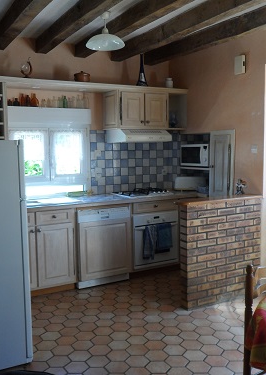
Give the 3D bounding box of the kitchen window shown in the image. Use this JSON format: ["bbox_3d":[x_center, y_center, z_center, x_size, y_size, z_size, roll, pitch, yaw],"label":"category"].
[{"bbox_3d":[-0.951,-0.312,4.596,0.975,0.820,0.120,-3,6,-28],"label":"kitchen window"}]

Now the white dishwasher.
[{"bbox_3d":[-0.437,0.606,4.610,0.598,0.838,0.585,-3,6,-28],"label":"white dishwasher"}]

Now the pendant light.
[{"bbox_3d":[-0.236,-1.382,3.528,0.343,0.283,0.343,0,6,0],"label":"pendant light"}]

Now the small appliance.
[{"bbox_3d":[0.877,-0.406,5.006,0.367,0.265,0.500,-4,6,-32],"label":"small appliance"}]

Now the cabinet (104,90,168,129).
[{"bbox_3d":[0.026,-0.902,4.843,0.653,0.428,0.449,-4,6,-28],"label":"cabinet"}]

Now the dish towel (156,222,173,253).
[{"bbox_3d":[0.365,0.561,4.658,0.215,0.335,0.060,-3,6,-28],"label":"dish towel"}]

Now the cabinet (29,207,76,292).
[{"bbox_3d":[-1.089,0.607,4.278,0.826,0.806,0.592,-4,6,-28],"label":"cabinet"}]

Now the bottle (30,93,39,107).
[{"bbox_3d":[-1.089,-0.942,4.413,0.082,0.153,0.082,-4,6,-28],"label":"bottle"}]

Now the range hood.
[{"bbox_3d":[0.056,-0.620,4.848,0.612,0.143,0.510,-4,6,-28],"label":"range hood"}]

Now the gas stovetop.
[{"bbox_3d":[0.111,0.053,4.926,0.590,0.065,0.510,-3,6,-28],"label":"gas stovetop"}]

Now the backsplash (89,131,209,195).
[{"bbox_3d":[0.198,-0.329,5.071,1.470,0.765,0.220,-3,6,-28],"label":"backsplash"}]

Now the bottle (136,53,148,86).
[{"bbox_3d":[0.101,-1.368,4.745,0.138,0.413,0.138,-1,5,0],"label":"bottle"}]

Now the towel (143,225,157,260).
[{"bbox_3d":[0.192,0.625,4.572,0.180,0.410,0.060,-3,6,-28],"label":"towel"}]

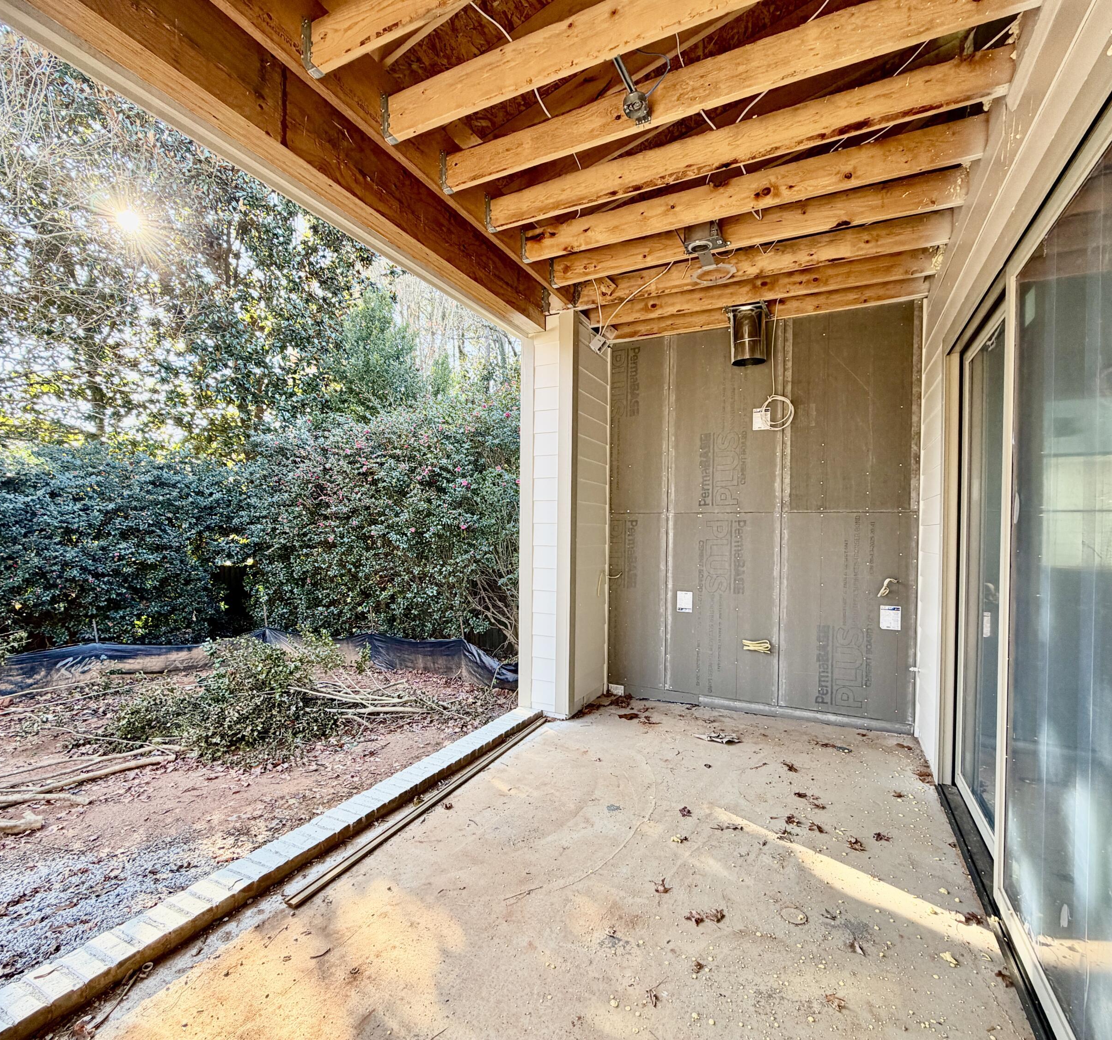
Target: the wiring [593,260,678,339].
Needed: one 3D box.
[{"bbox_3d":[0.576,-1.613,4.160,0.780,0.180,0.750,1,0,27],"label":"wiring"}]

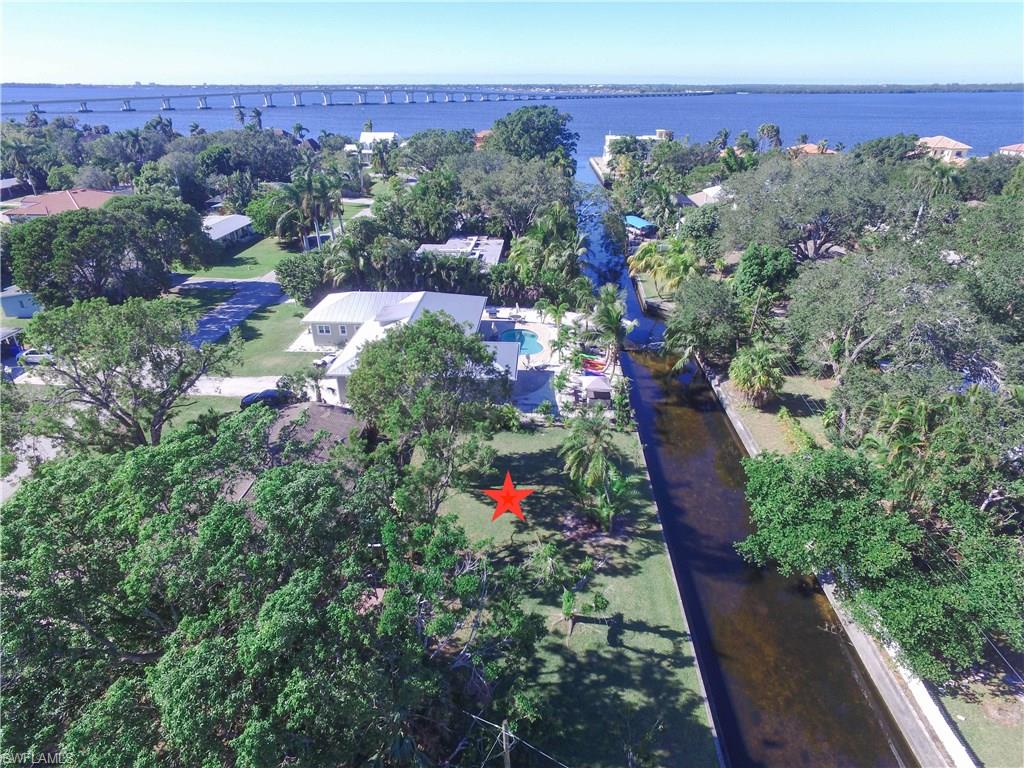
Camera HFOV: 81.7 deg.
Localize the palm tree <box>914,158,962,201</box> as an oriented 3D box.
[{"bbox_3d":[75.600,-32.419,106.890,8.200,14.200,8.000,1,27,3],"label":"palm tree"}]

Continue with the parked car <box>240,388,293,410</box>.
[{"bbox_3d":[-21.900,1.393,53.837,4.700,1.500,1.850,0,27,0],"label":"parked car"}]

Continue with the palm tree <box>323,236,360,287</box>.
[{"bbox_3d":[-24.000,-16.616,81.917,5.600,8.000,5.600,0,27,0],"label":"palm tree"}]

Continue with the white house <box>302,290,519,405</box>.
[{"bbox_3d":[-11.600,-5.677,64.149,23.800,4.700,23.000,0,27,0],"label":"white house"}]

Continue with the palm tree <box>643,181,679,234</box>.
[{"bbox_3d":[28.400,-32.767,112.407,6.200,9.000,6.200,0,27,0],"label":"palm tree"}]

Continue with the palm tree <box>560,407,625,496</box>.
[{"bbox_3d":[5.400,5.238,40.435,4.300,7.100,4.300,1,27,3],"label":"palm tree"}]

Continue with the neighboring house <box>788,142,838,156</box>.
[{"bbox_3d":[115.500,-87.526,224.703,14.000,6.000,15.000,1,27,3],"label":"neighboring house"}]

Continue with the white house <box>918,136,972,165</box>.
[{"bbox_3d":[154.300,-84.207,214.614,18.500,9.200,15.000,1,27,3],"label":"white house"}]

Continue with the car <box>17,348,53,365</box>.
[{"bbox_3d":[-50.450,-3.113,63.108,4.400,1.500,1.800,0,27,0],"label":"car"}]

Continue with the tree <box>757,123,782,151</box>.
[{"bbox_3d":[87.000,-79.065,197.679,6.500,13.800,6.000,0,27,0],"label":"tree"}]

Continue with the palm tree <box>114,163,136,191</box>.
[{"bbox_3d":[-104.500,-56.684,160.828,5.600,7.500,5.600,0,27,0],"label":"palm tree"}]

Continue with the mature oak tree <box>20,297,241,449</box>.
[{"bbox_3d":[-29.200,-0.233,45.705,15.500,11.800,14.500,0,27,0],"label":"mature oak tree"}]

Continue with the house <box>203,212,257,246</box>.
[{"bbox_3d":[-55.500,-27.736,109.263,10.000,3.700,17.000,1,27,3],"label":"house"}]

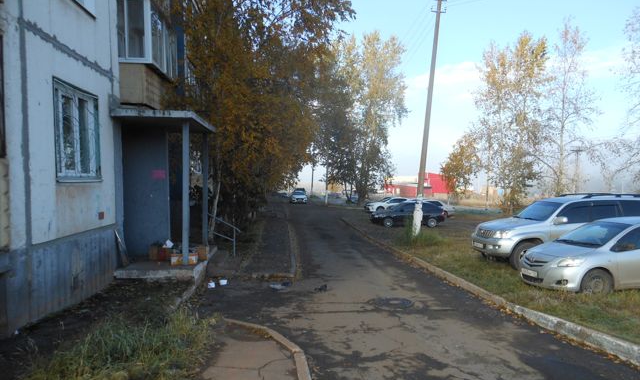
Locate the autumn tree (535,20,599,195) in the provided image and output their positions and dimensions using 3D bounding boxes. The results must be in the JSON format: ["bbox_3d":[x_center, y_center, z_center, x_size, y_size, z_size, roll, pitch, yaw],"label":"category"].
[{"bbox_3d":[21.419,-6.447,40.000,5.300,16.000,5.000,0,2,0],"label":"autumn tree"}]

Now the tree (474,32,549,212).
[{"bbox_3d":[15.744,-5.550,38.000,6.000,14.500,5.500,0,2,0],"label":"tree"}]

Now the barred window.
[{"bbox_3d":[-3.768,-0.872,7.200,0.120,1.460,1.520,-1,2,-5],"label":"barred window"}]

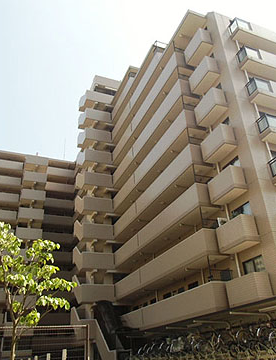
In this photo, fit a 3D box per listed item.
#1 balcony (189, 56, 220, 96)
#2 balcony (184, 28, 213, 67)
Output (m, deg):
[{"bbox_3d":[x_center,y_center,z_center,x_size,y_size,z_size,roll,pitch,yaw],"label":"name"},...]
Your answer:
[{"bbox_3d":[4.573,-7.055,22.852,0.859,1.327,2.152,9,-31,-21],"label":"balcony"},{"bbox_3d":[4.282,-9.320,23.646,0.833,1.319,2.131,8,-31,-21],"label":"balcony"}]

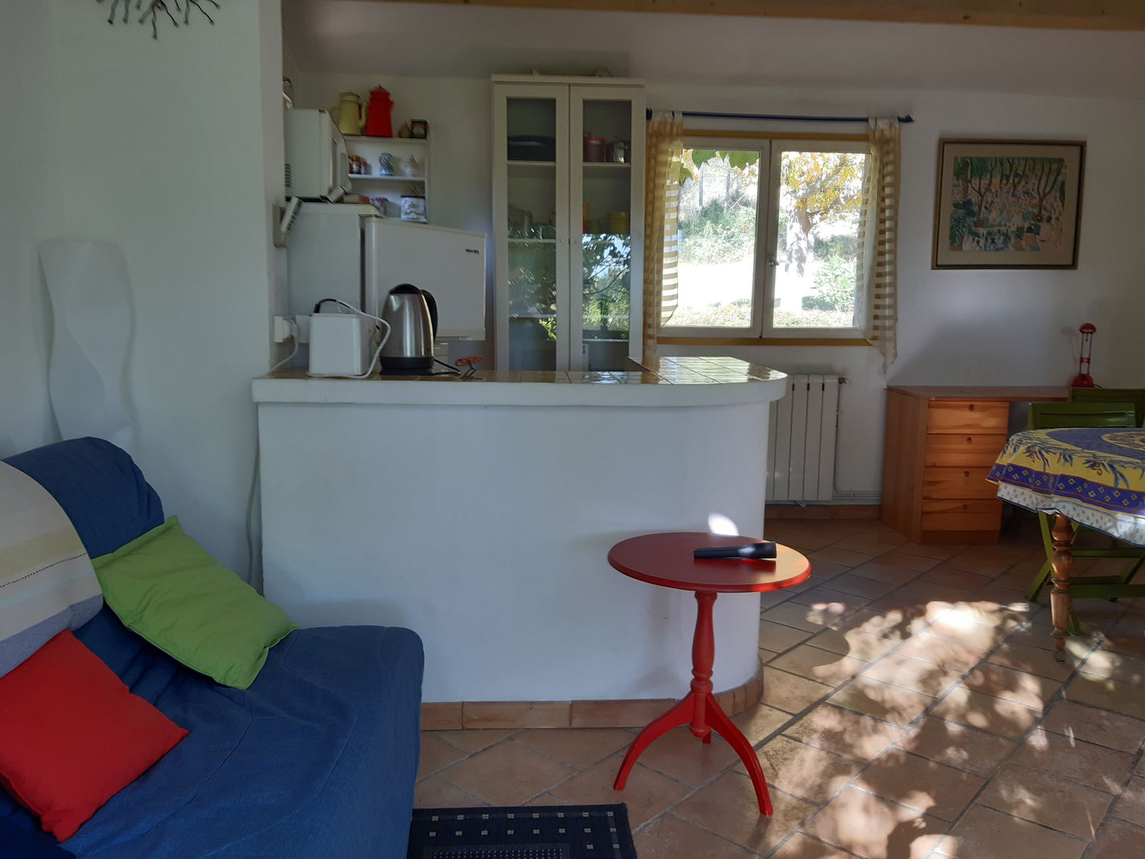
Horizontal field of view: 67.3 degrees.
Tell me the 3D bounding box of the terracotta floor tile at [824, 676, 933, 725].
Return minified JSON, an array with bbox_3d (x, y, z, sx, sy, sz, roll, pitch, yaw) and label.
[{"bbox_3d":[0.943,0.835,2.630,0.248,0.015,0.248,7,10,41],"label":"terracotta floor tile"}]

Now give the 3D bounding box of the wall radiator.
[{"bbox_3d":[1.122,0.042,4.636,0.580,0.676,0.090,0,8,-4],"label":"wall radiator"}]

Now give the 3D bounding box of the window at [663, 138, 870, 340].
[{"bbox_3d":[1.067,-1.038,4.731,1.149,1.076,0.070,0,7,-3],"label":"window"}]

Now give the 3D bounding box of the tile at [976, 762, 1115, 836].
[{"bbox_3d":[1.133,0.891,2.059,0.242,0.012,0.250,8,11,42],"label":"tile"}]

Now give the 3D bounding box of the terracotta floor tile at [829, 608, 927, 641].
[{"bbox_3d":[1.181,0.752,3.286,0.248,0.015,0.248,7,10,41],"label":"terracotta floor tile"}]

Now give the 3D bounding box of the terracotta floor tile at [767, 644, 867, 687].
[{"bbox_3d":[0.832,0.799,2.900,0.248,0.015,0.248,7,10,41],"label":"terracotta floor tile"}]

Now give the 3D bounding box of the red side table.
[{"bbox_3d":[0.317,0.596,2.126,0.473,0.577,0.473,1,7,0],"label":"red side table"}]

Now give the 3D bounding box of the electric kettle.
[{"bbox_3d":[-0.456,-0.284,2.423,0.155,0.246,0.200,5,9,27],"label":"electric kettle"}]

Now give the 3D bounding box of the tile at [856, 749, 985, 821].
[{"bbox_3d":[0.860,0.878,2.128,0.242,0.012,0.250,8,11,42],"label":"tile"}]

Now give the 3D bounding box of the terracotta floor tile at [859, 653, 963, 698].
[{"bbox_3d":[1.113,0.804,2.800,0.244,0.015,0.252,7,10,42],"label":"terracotta floor tile"}]

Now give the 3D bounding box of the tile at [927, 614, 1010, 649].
[{"bbox_3d":[1.438,0.743,3.136,0.242,0.012,0.250,8,11,42],"label":"tile"}]

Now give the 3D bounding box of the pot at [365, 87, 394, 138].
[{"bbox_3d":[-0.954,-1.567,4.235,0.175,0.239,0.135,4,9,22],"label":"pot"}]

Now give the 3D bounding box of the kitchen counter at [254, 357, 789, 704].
[{"bbox_3d":[-0.076,0.248,3.062,1.600,0.939,1.580,0,7,-2],"label":"kitchen counter"}]

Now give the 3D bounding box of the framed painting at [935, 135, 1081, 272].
[{"bbox_3d":[2.414,-1.239,4.763,0.826,0.694,0.030,0,7,-3],"label":"framed painting"}]

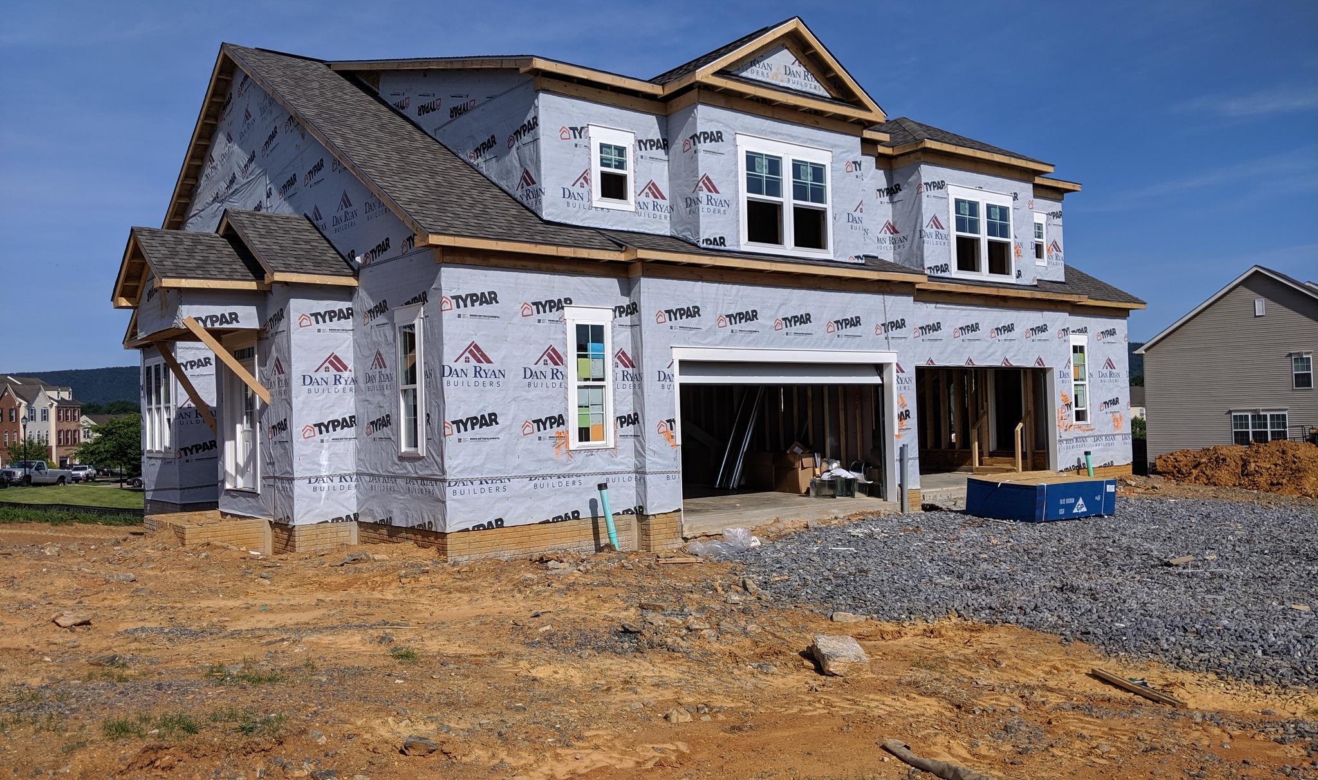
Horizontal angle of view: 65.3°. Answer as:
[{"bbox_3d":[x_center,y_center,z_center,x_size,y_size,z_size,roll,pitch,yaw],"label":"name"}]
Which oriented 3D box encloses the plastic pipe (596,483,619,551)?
[{"bbox_3d":[-0.697,1.766,14.417,0.130,0.960,0.130,-7,-6,-36],"label":"plastic pipe"}]

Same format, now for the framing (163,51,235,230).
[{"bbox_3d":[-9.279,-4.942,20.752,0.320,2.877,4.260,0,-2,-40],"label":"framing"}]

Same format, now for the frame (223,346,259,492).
[{"bbox_3d":[-6.798,0.452,16.703,0.140,2.370,1.708,0,-2,-40],"label":"frame"}]

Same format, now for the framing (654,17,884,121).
[{"bbox_3d":[2.029,-5.413,17.232,4.270,1.420,0.850,0,-2,-36],"label":"framing"}]

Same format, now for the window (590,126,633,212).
[{"bbox_3d":[-0.702,-3.421,15.882,0.845,1.255,0.100,0,-2,-36],"label":"window"}]

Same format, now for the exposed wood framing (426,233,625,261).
[{"bbox_3d":[-1.764,-1.918,14.062,3.030,0.150,0.140,0,-2,-36],"label":"exposed wood framing"}]

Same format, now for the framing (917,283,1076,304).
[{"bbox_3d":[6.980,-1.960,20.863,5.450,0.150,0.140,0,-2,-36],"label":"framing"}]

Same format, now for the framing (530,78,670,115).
[{"bbox_3d":[-0.771,-4.528,15.827,2.440,0.240,0.100,0,-2,-36],"label":"framing"}]

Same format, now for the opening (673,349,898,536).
[{"bbox_3d":[2.200,0.707,16.803,4.920,2.660,0.220,0,-2,-36],"label":"opening"}]

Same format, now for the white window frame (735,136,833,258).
[{"bbox_3d":[2.086,-3.130,16.916,2.090,1.850,0.130,0,-2,-36],"label":"white window frame"}]

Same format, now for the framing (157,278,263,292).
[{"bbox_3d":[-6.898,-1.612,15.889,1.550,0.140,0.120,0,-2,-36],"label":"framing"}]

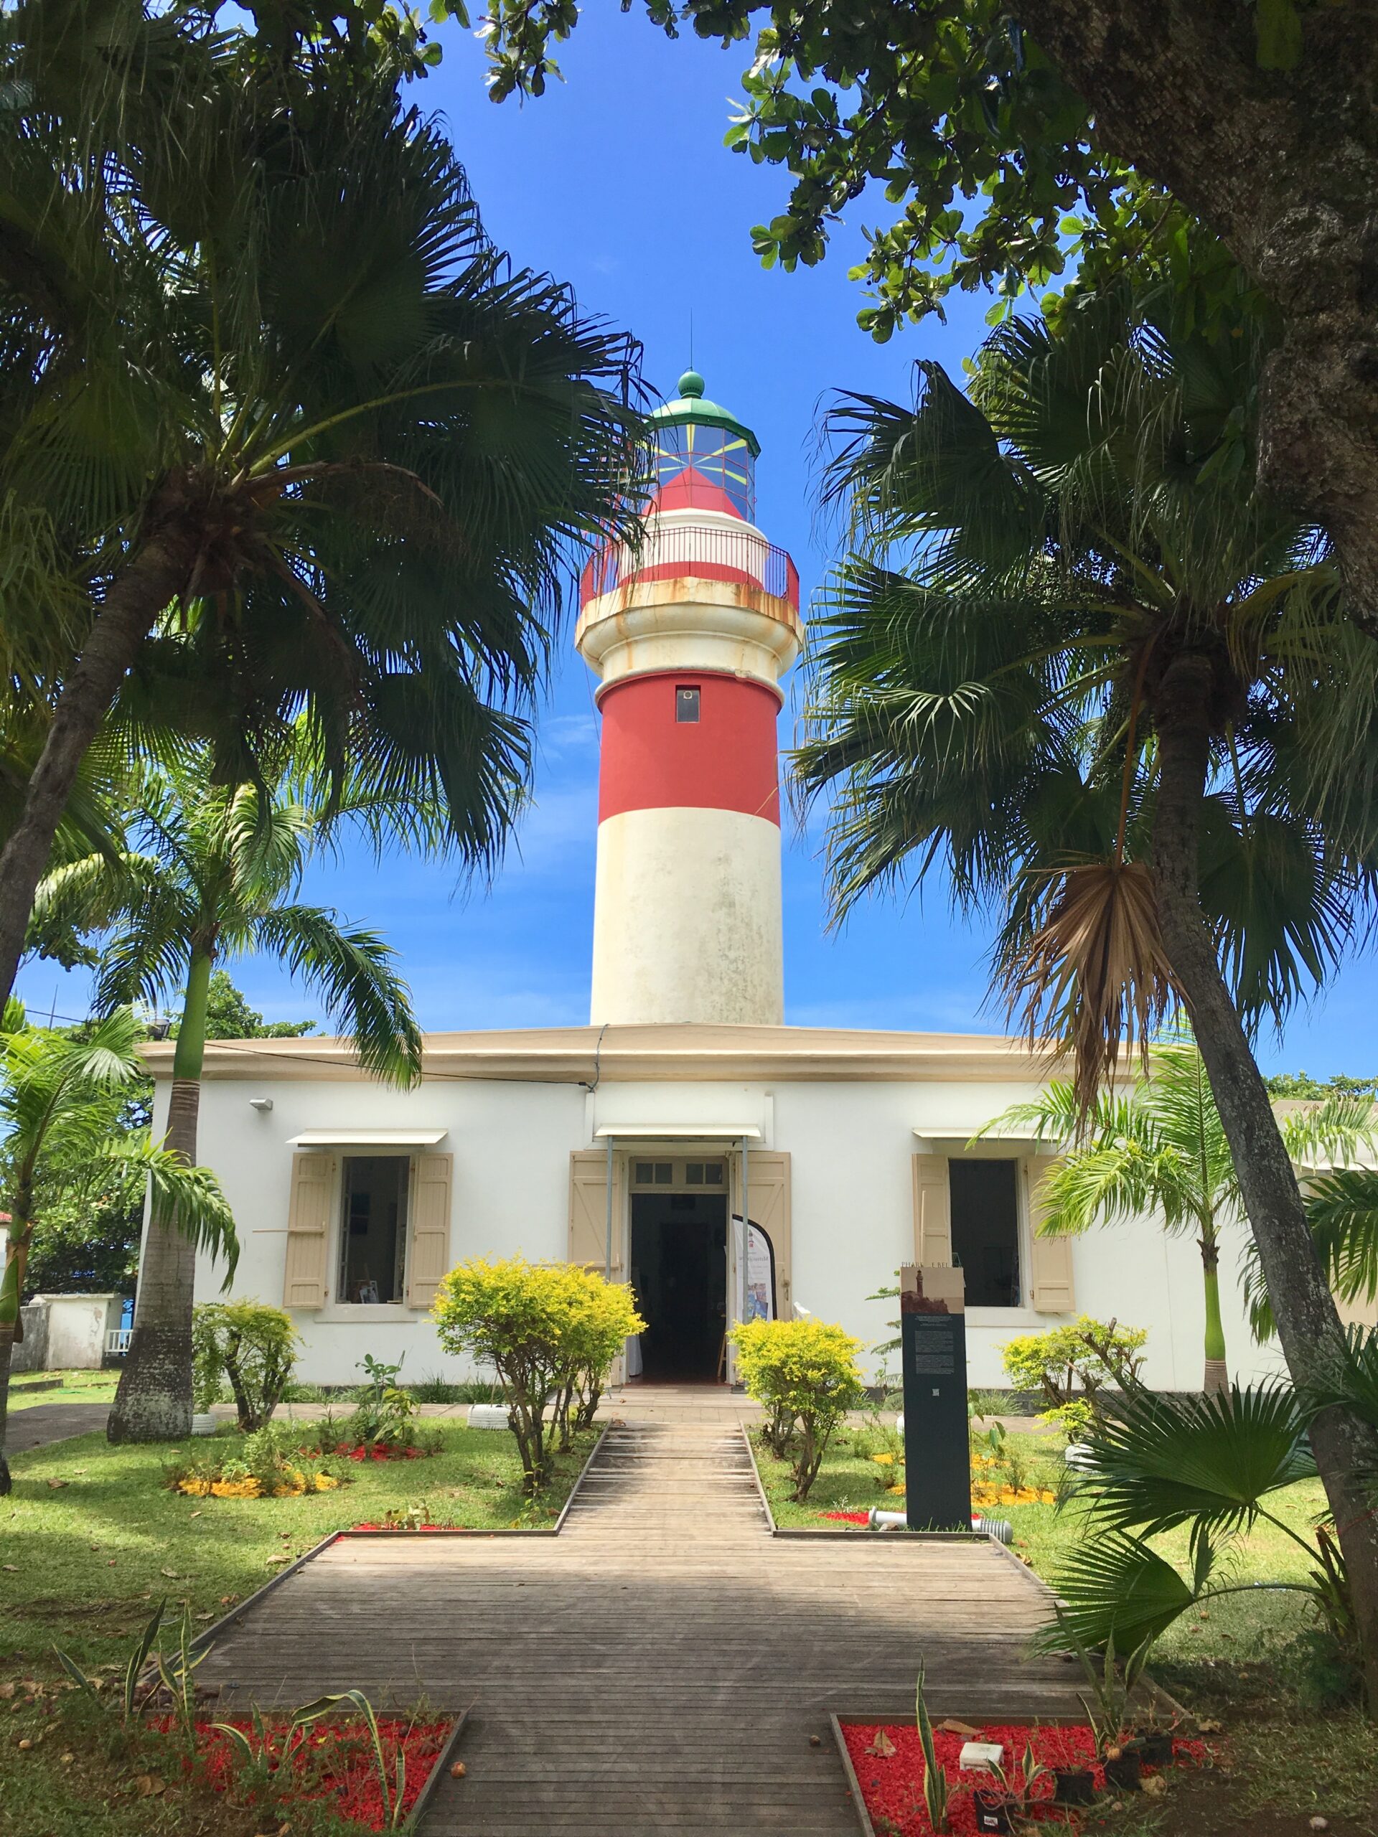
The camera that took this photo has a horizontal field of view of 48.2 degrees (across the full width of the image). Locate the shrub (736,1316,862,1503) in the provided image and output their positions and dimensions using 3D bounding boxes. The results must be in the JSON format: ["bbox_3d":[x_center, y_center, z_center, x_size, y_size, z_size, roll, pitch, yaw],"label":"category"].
[{"bbox_3d":[0.752,3.333,10.497,0.910,1.160,0.950,0,-12,0],"label":"shrub"}]

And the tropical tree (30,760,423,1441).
[{"bbox_3d":[-4.265,1.389,13.862,3.700,6.280,3.400,0,-12,0],"label":"tropical tree"}]

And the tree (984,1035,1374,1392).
[{"bbox_3d":[4.465,2.770,13.833,3.580,3.700,3.400,0,-12,0],"label":"tree"}]

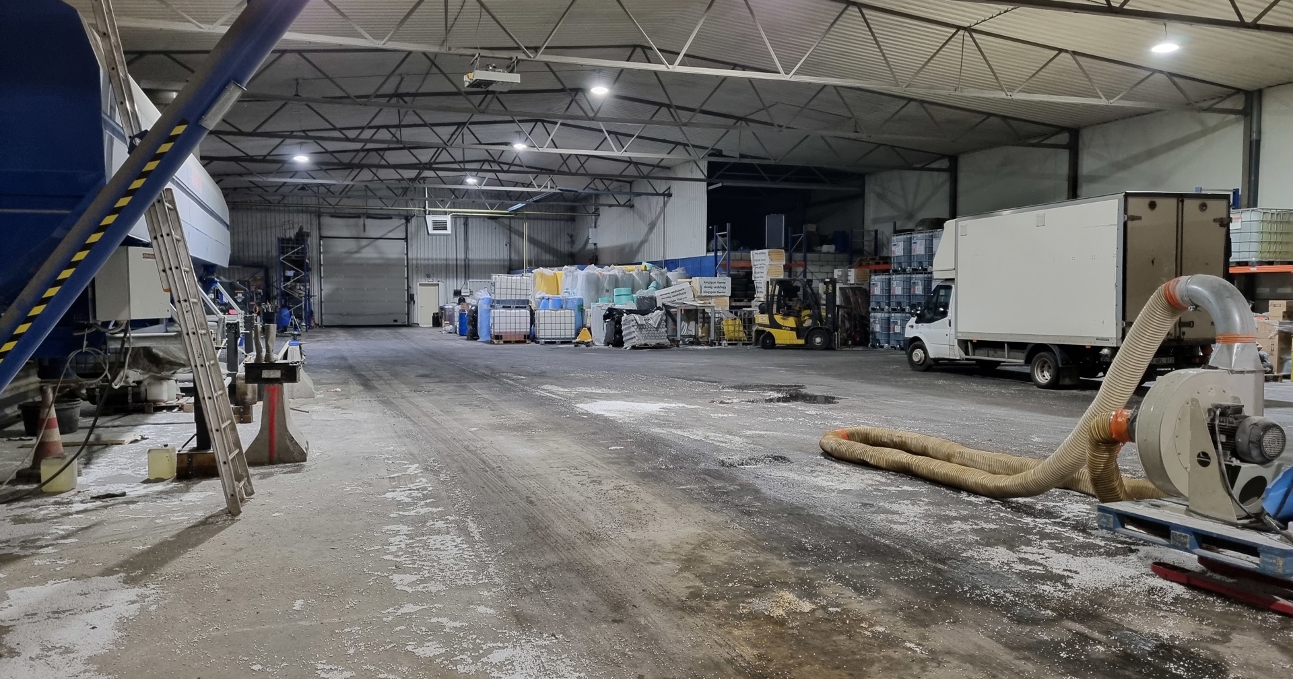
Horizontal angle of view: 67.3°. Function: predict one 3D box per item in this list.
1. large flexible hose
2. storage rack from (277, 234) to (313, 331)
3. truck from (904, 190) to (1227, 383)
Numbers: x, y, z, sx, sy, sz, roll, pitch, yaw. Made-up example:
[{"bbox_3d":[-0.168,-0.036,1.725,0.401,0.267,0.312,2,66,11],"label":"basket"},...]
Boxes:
[{"bbox_3d":[3.168,0.396,8.602,2.050,1.900,5.350,-1,3,-12],"label":"large flexible hose"},{"bbox_3d":[-15.478,-2.368,42.425,1.200,4.050,2.400,-1,3,-20],"label":"storage rack"},{"bbox_3d":[7.475,-0.837,18.649,2.120,3.230,6.750,-1,3,-17],"label":"truck"}]

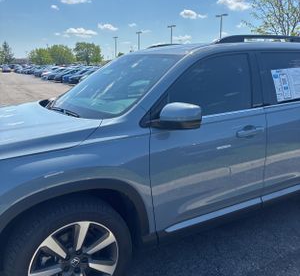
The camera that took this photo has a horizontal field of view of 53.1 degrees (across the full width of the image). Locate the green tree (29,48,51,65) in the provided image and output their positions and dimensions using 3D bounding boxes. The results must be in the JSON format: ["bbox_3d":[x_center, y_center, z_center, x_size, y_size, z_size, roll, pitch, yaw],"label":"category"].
[{"bbox_3d":[-27.338,-19.017,72.559,6.491,5.535,6.167,-5,15,-19],"label":"green tree"}]

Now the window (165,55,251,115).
[{"bbox_3d":[0.422,-0.365,2.078,0.814,0.438,0.070,-8,-1,-29],"label":"window"}]

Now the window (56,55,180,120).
[{"bbox_3d":[-0.329,-0.499,2.633,0.943,0.140,1.463,-40,29,-17],"label":"window"}]

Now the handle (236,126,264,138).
[{"bbox_3d":[0.729,-0.041,2.162,0.273,0.060,0.055,-8,16,-29],"label":"handle"}]

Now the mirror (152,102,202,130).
[{"bbox_3d":[0.140,-0.121,1.676,0.160,0.154,0.268,-8,16,-29],"label":"mirror"}]

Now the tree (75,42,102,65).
[{"bbox_3d":[-14.740,-18.925,69.493,6.711,6.813,6.375,-3,14,-11],"label":"tree"}]

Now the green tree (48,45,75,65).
[{"bbox_3d":[-22.096,-19.502,72.441,6.741,6.533,6.404,-4,14,-16],"label":"green tree"}]

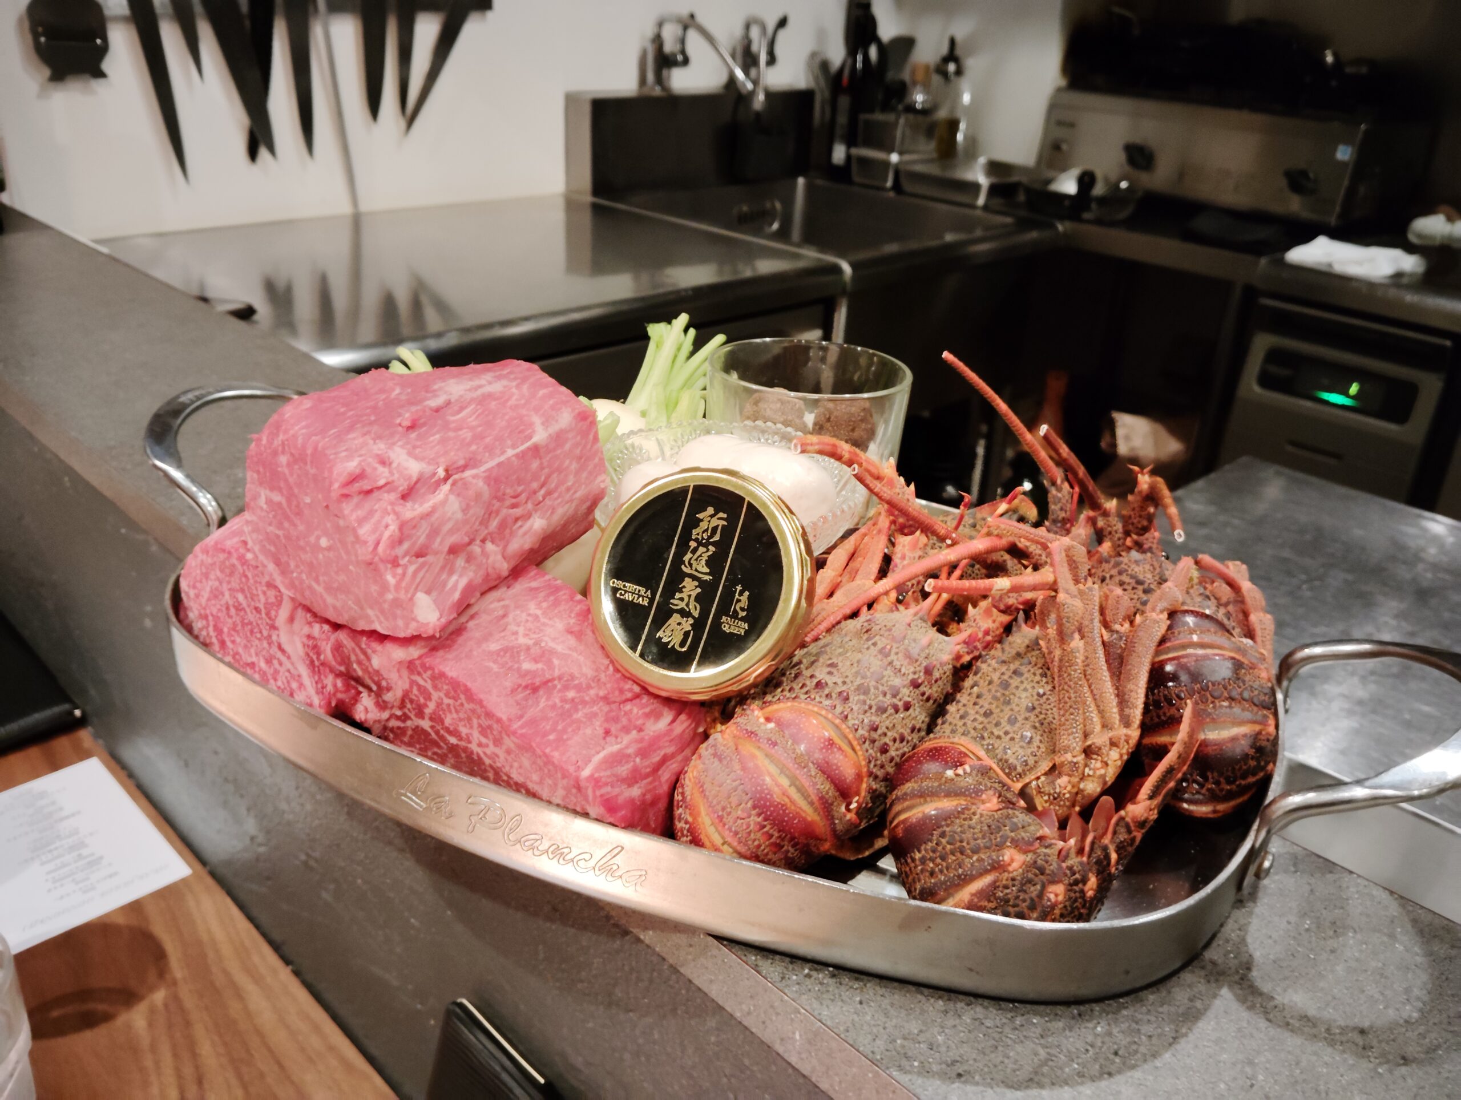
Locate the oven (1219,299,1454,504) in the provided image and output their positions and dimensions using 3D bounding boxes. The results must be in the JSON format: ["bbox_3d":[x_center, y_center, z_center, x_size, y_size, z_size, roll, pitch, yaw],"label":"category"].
[{"bbox_3d":[1.119,-0.189,2.122,0.310,0.520,0.420,26,34,38],"label":"oven"}]

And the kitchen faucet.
[{"bbox_3d":[-0.056,-0.944,2.283,0.216,0.148,0.104,4,26,1],"label":"kitchen faucet"}]

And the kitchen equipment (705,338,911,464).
[{"bbox_3d":[0.044,-0.059,0.736,0.123,0.115,0.123,5,26,3],"label":"kitchen equipment"}]

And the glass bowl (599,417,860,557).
[{"bbox_3d":[-0.001,-0.011,0.655,0.143,0.062,0.143,4,26,0],"label":"glass bowl"}]

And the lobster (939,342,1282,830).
[{"bbox_3d":[0.185,0.011,0.553,0.113,0.148,0.187,-7,28,-21],"label":"lobster"}]

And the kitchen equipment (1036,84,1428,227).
[{"bbox_3d":[1.027,-0.816,2.429,0.612,0.190,0.400,26,34,38],"label":"kitchen equipment"}]

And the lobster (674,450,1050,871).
[{"bbox_3d":[0.048,0.045,0.516,0.133,0.108,0.207,21,31,32],"label":"lobster"}]

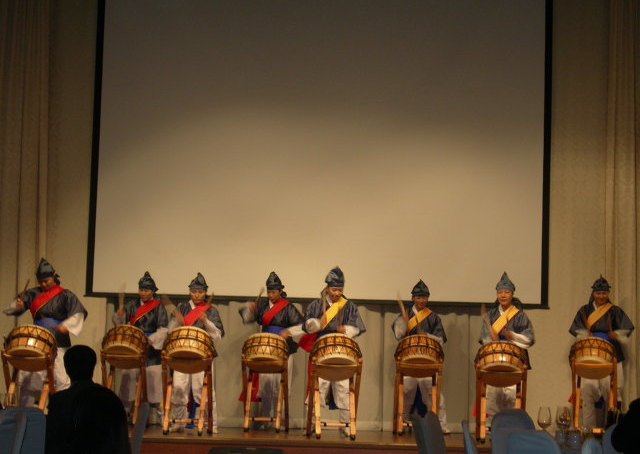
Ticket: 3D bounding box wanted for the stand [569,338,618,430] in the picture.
[{"bbox_3d":[2.960,1.753,18.455,0.510,1.106,0.560,1,-5,5],"label":"stand"}]

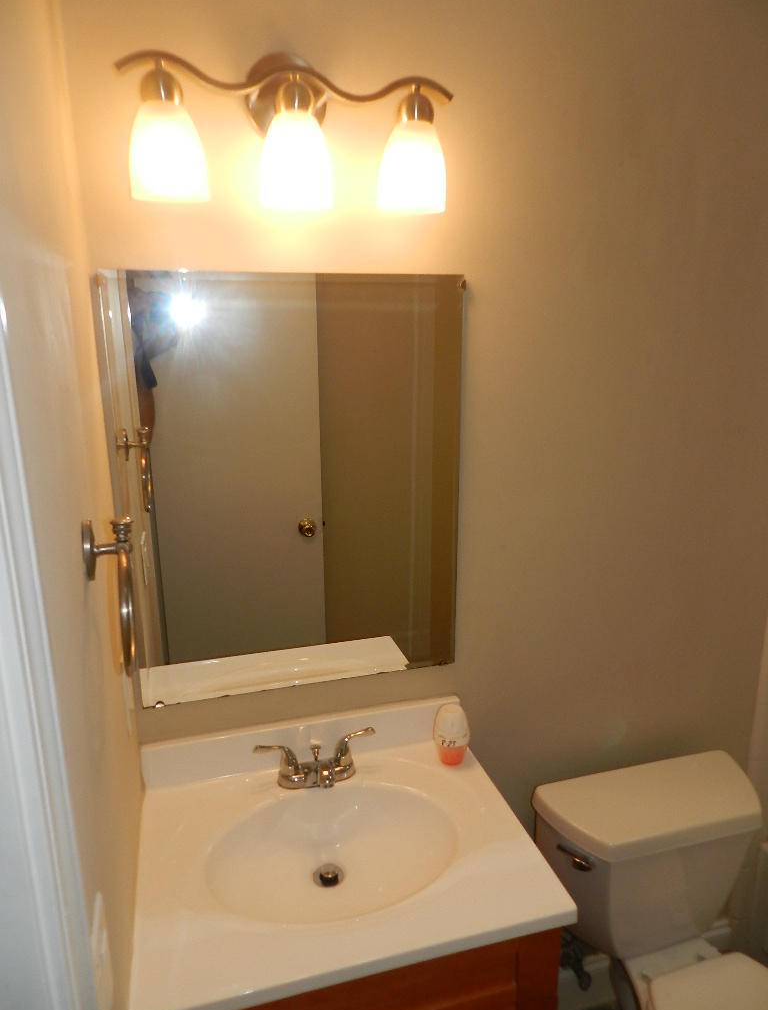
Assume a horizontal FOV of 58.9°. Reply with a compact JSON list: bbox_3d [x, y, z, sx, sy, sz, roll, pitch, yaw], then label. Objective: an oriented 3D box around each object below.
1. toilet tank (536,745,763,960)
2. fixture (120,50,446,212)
[{"bbox_3d":[0.605,0.804,1.531,0.505,0.333,0.212,-4,15,-15],"label":"toilet tank"},{"bbox_3d":[-0.134,-0.566,1.008,0.485,0.231,0.158,-4,15,-15],"label":"fixture"}]

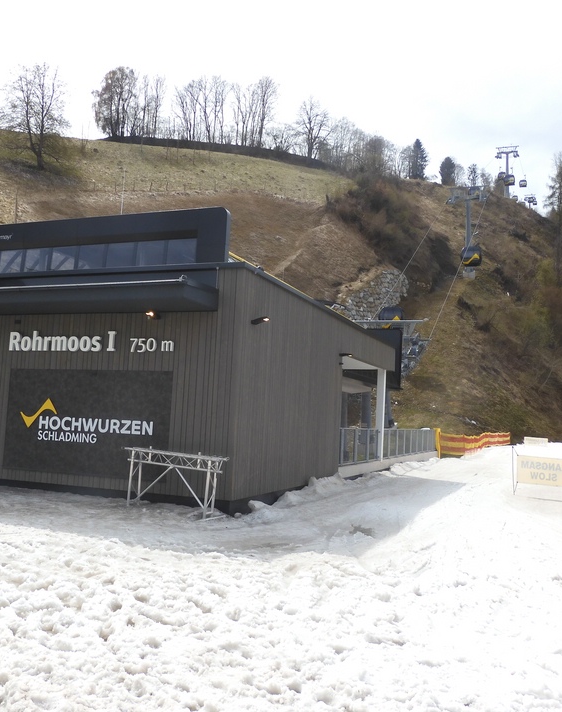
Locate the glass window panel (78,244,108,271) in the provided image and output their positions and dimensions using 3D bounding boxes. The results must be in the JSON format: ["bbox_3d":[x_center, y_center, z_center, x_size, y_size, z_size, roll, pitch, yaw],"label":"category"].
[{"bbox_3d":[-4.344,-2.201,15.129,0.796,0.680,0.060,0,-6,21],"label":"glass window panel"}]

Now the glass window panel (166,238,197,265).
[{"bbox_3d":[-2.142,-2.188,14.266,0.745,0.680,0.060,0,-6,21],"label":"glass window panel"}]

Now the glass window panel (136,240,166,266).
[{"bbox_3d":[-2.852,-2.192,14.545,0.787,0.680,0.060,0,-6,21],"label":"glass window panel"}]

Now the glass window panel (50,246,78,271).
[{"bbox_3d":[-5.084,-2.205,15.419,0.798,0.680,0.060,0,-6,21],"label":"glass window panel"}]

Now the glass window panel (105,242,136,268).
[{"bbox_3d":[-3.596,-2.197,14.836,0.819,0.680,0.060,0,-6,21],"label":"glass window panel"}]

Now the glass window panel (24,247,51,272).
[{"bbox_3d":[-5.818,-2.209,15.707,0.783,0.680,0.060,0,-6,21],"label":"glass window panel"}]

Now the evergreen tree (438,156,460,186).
[{"bbox_3d":[43.500,-47.631,170.000,5.337,7.629,5.177,1,-6,14],"label":"evergreen tree"}]

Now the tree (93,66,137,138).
[{"bbox_3d":[-37.927,-57.745,150.000,9.425,16.155,9.143,4,-6,-16],"label":"tree"}]

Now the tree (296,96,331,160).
[{"bbox_3d":[7.403,-51.822,150.000,7.503,14.360,7.278,2,-6,2],"label":"tree"}]

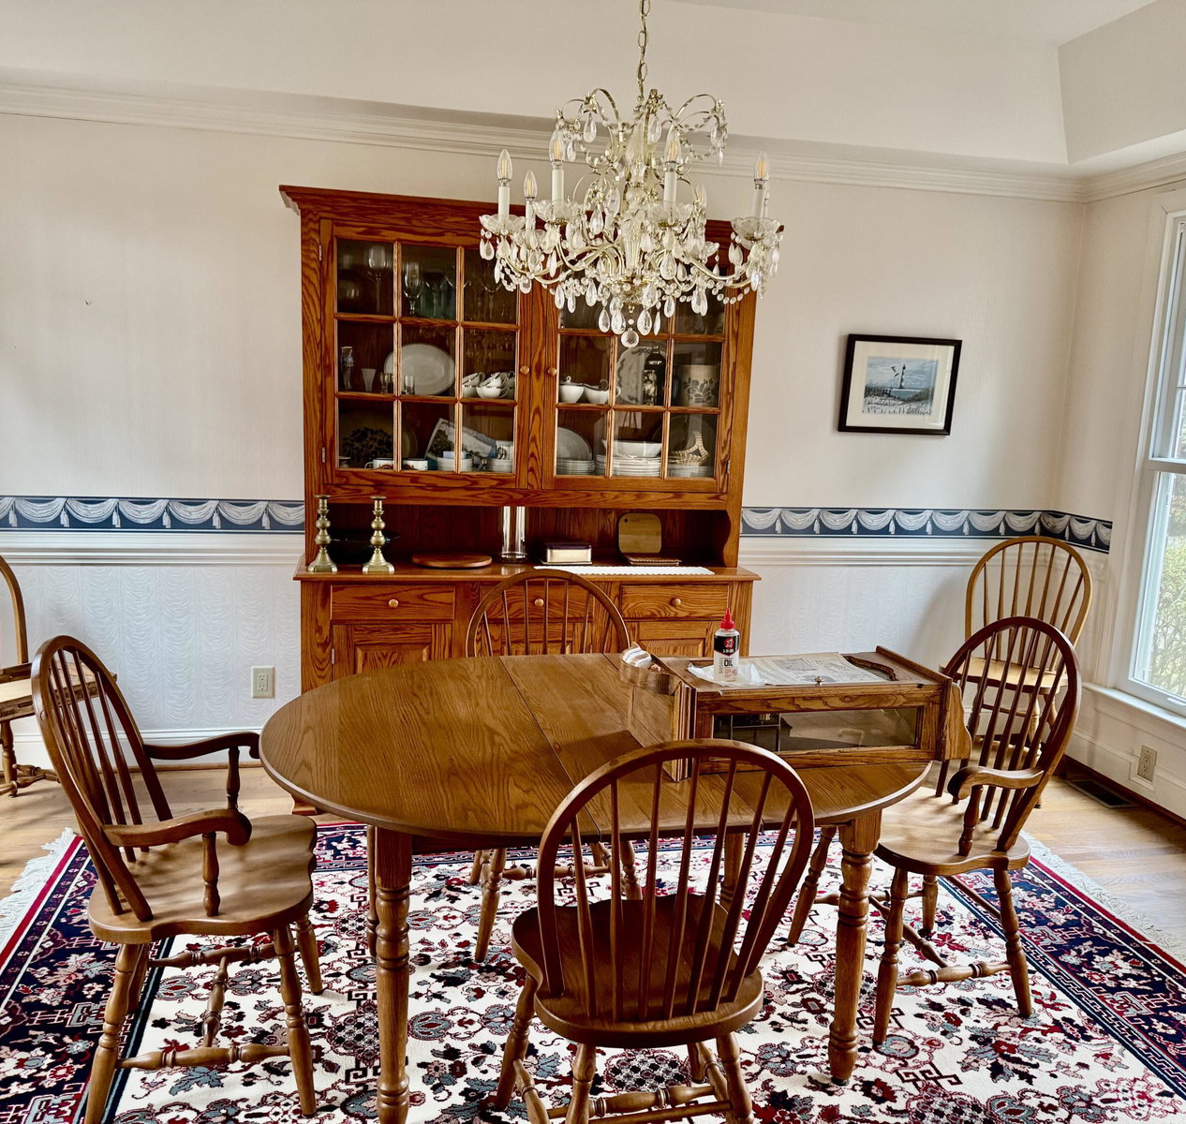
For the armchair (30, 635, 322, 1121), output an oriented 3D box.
[{"bbox_3d":[-0.867,0.632,2.247,0.555,0.977,0.560,0,10,-12],"label":"armchair"}]

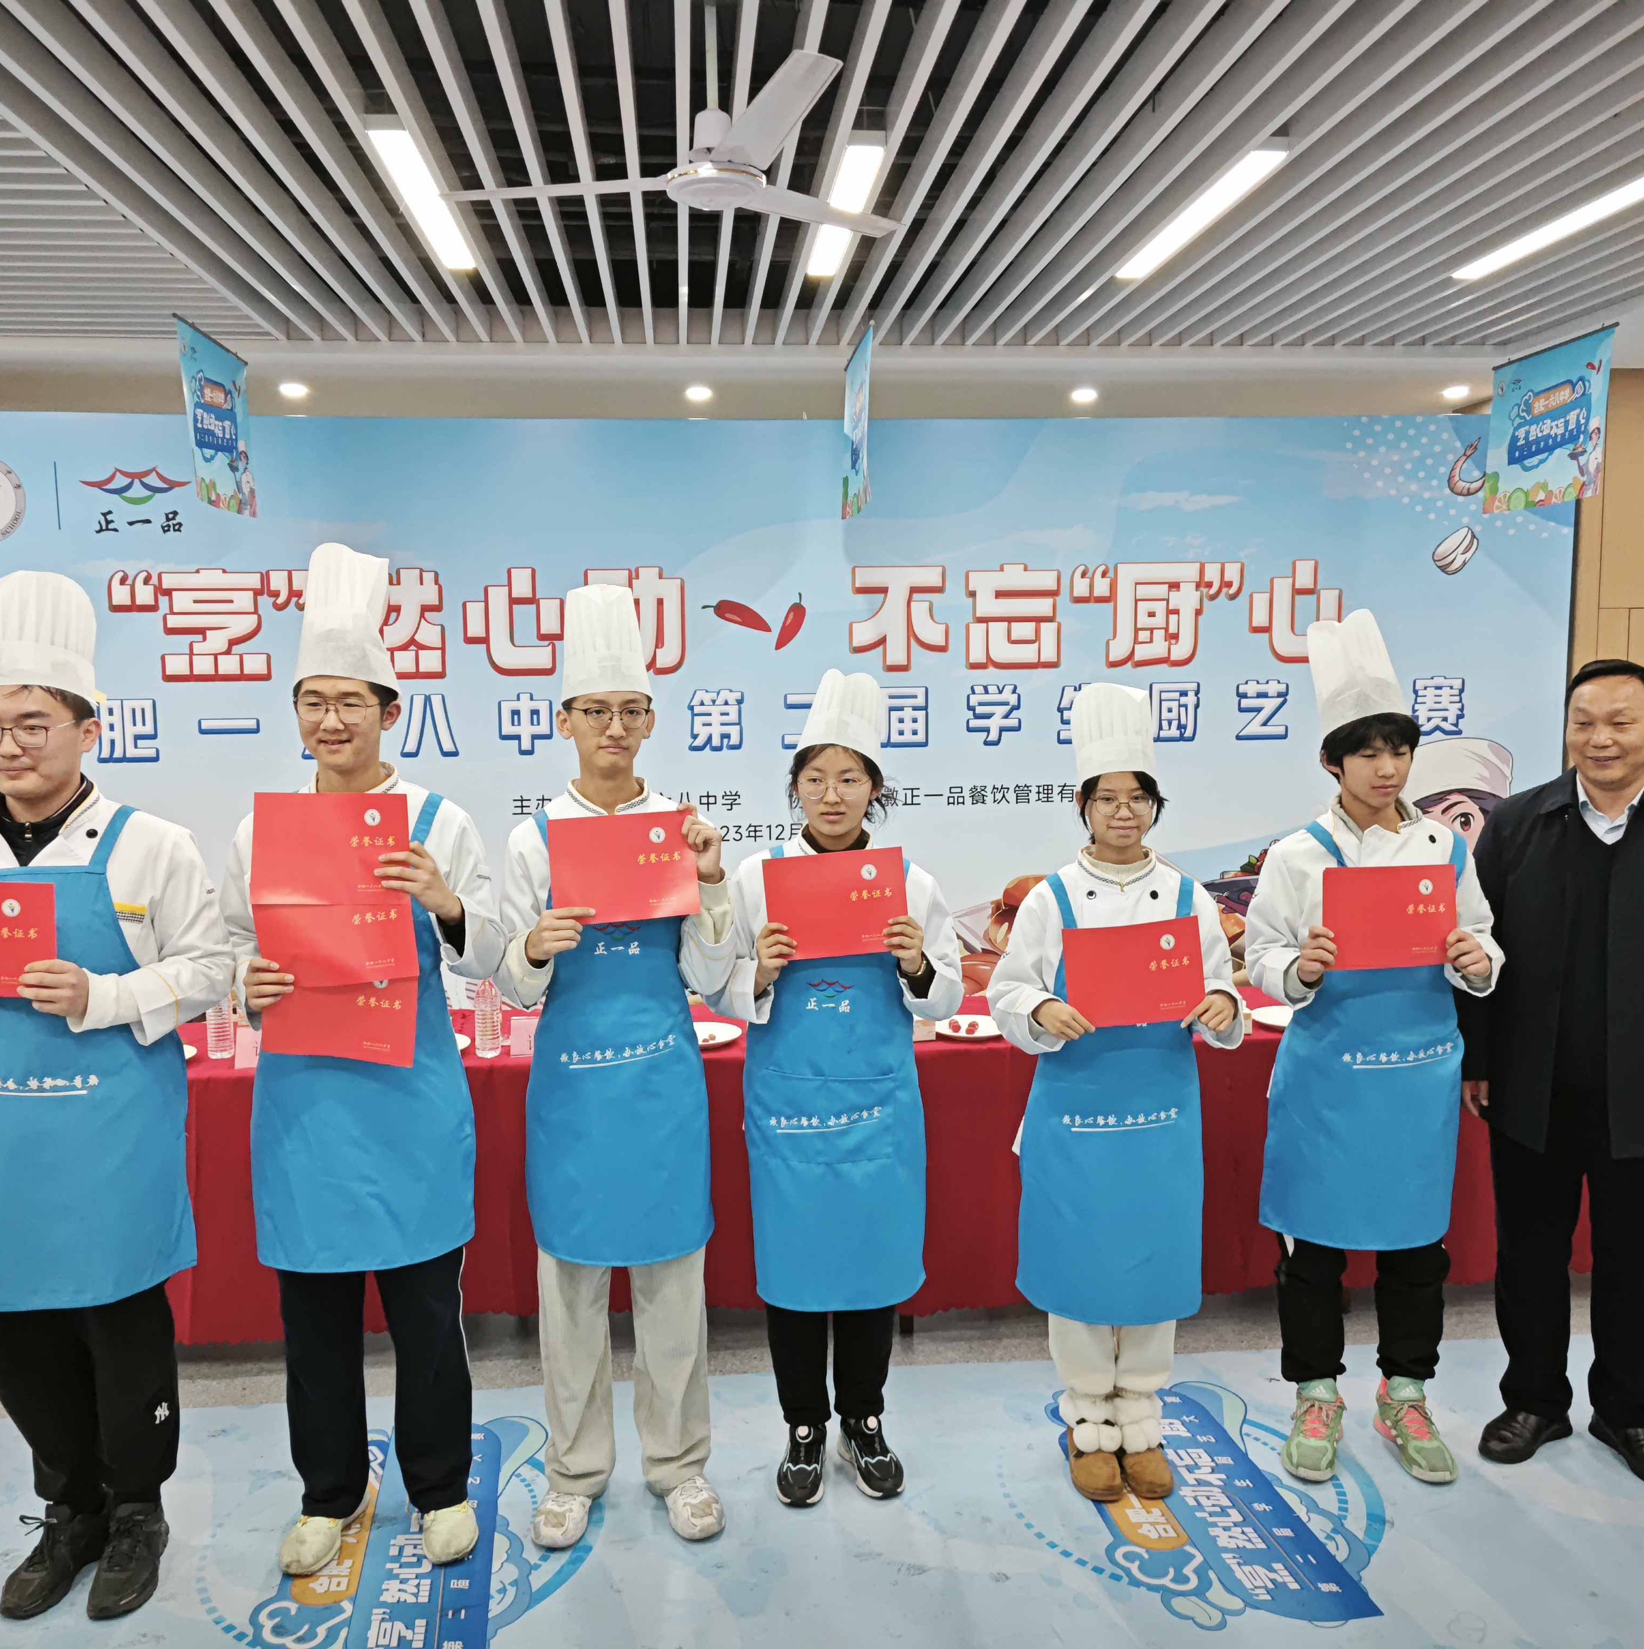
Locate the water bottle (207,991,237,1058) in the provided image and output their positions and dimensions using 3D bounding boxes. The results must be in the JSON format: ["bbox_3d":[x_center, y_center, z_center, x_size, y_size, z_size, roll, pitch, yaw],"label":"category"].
[{"bbox_3d":[-1.559,0.488,3.775,0.066,0.225,0.066,-1,6,-5],"label":"water bottle"}]

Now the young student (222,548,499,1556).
[{"bbox_3d":[-0.892,0.457,2.832,0.530,1.980,0.400,-1,6,-5],"label":"young student"}]

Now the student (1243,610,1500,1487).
[{"bbox_3d":[1.157,0.474,3.087,0.519,1.840,0.420,-1,6,-1],"label":"student"}]

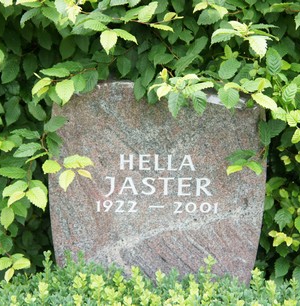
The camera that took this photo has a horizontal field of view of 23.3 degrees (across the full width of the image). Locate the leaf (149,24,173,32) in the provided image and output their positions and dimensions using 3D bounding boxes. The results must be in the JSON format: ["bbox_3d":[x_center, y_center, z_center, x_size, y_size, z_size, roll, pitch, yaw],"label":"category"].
[{"bbox_3d":[0.029,-0.311,1.830,0.063,0.015,0.033,17,25,0],"label":"leaf"}]

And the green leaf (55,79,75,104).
[{"bbox_3d":[-0.226,-0.162,1.920,0.050,0.074,0.018,14,-17,5],"label":"green leaf"}]

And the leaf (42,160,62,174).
[{"bbox_3d":[-0.221,0.033,1.650,0.044,0.034,0.016,3,-20,1],"label":"leaf"}]

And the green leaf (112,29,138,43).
[{"bbox_3d":[-0.061,-0.290,1.810,0.074,0.018,0.037,28,35,6],"label":"green leaf"}]

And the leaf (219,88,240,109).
[{"bbox_3d":[0.202,-0.138,1.846,0.053,0.048,0.028,0,14,0],"label":"leaf"}]

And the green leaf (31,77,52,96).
[{"bbox_3d":[-0.273,-0.166,1.830,0.067,0.017,0.035,-40,46,-11],"label":"green leaf"}]

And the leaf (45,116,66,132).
[{"bbox_3d":[-0.241,-0.073,1.870,0.062,0.038,0.014,-30,-30,6],"label":"leaf"}]

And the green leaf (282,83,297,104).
[{"bbox_3d":[0.374,-0.159,1.950,0.037,0.062,0.015,21,-12,25],"label":"green leaf"}]

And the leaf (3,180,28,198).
[{"bbox_3d":[-0.346,0.098,1.870,0.073,0.016,0.038,-32,50,-9],"label":"leaf"}]

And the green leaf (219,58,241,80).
[{"bbox_3d":[0.204,-0.209,1.830,0.045,0.062,0.014,35,-12,14],"label":"green leaf"}]

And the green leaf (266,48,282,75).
[{"bbox_3d":[0.274,-0.201,1.600,0.035,0.059,0.015,-3,-15,4],"label":"green leaf"}]

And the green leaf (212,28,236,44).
[{"bbox_3d":[0.192,-0.304,1.900,0.075,0.022,0.040,-26,50,-17],"label":"green leaf"}]

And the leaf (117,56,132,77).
[{"bbox_3d":[-0.062,-0.209,1.770,0.036,0.049,0.014,0,-10,0],"label":"leaf"}]

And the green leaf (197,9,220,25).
[{"bbox_3d":[0.136,-0.311,1.660,0.053,0.040,0.018,-12,-24,-6],"label":"green leaf"}]

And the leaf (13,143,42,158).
[{"bbox_3d":[-0.315,-0.003,1.870,0.078,0.015,0.041,-21,50,-9],"label":"leaf"}]

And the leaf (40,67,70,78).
[{"bbox_3d":[-0.251,-0.213,1.930,0.083,0.016,0.043,4,34,-9],"label":"leaf"}]

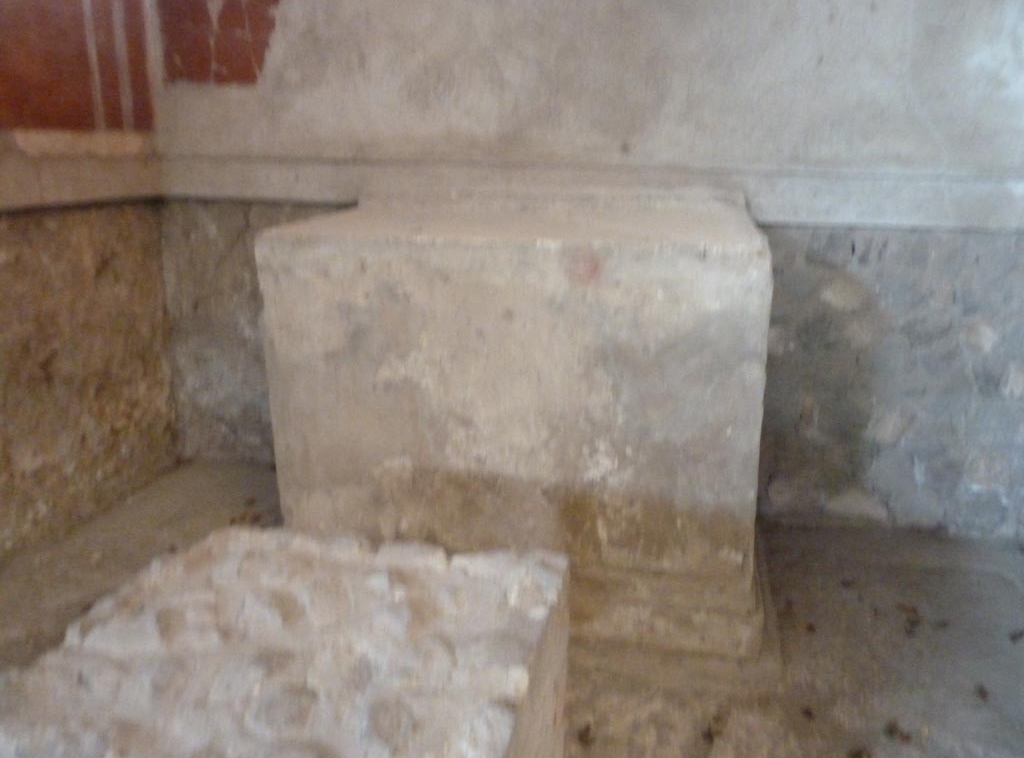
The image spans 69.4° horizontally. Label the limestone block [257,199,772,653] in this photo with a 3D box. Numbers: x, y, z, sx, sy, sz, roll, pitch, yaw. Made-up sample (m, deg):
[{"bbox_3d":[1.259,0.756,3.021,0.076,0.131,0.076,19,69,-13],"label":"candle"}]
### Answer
[{"bbox_3d":[0.059,0.073,2.494,1.477,1.171,0.845,4,18,11],"label":"limestone block"}]

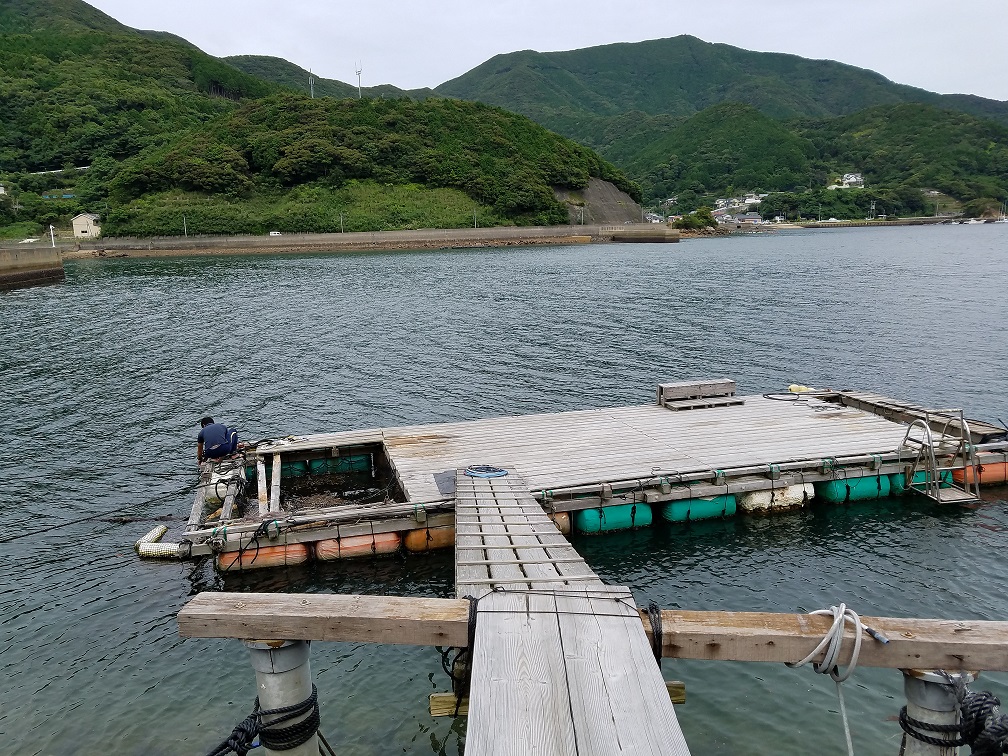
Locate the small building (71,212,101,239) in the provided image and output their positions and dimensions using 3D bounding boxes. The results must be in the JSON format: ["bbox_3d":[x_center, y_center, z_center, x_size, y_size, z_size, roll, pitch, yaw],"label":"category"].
[{"bbox_3d":[-131.430,-47.880,238.720,6.100,7.250,6.800,-4,11,-11],"label":"small building"}]

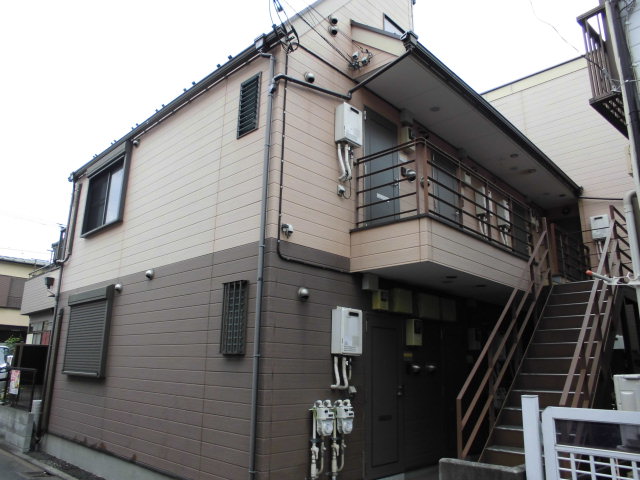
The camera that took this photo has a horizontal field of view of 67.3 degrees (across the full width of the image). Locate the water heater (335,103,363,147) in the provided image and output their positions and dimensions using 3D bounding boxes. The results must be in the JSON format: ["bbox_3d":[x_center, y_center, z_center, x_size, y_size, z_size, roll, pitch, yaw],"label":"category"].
[{"bbox_3d":[0.379,-1.459,6.222,0.160,0.540,0.355,-13,-20,43],"label":"water heater"}]

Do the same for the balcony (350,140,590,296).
[{"bbox_3d":[2.925,0.228,7.807,1.130,1.475,6.120,-13,-20,43],"label":"balcony"}]

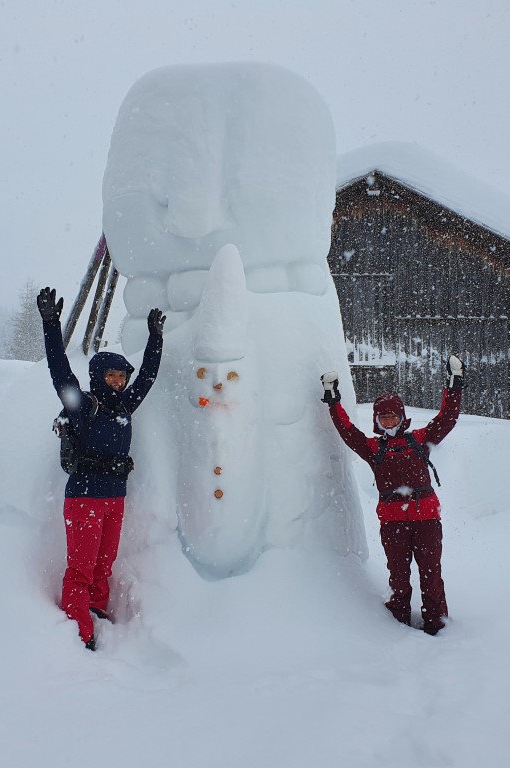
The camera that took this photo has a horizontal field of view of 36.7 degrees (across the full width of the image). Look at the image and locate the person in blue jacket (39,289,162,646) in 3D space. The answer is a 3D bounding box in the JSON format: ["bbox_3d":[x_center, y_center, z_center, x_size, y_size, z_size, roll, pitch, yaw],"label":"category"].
[{"bbox_3d":[-0.964,0.527,4.800,0.900,2.220,0.600,1,-2,-34],"label":"person in blue jacket"}]

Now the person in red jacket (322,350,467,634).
[{"bbox_3d":[0.948,0.768,5.300,0.970,1.900,0.500,0,-2,11],"label":"person in red jacket"}]

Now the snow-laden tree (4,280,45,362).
[{"bbox_3d":[-18.259,-4.716,62.000,3.700,7.300,3.700,0,-2,0],"label":"snow-laden tree"}]

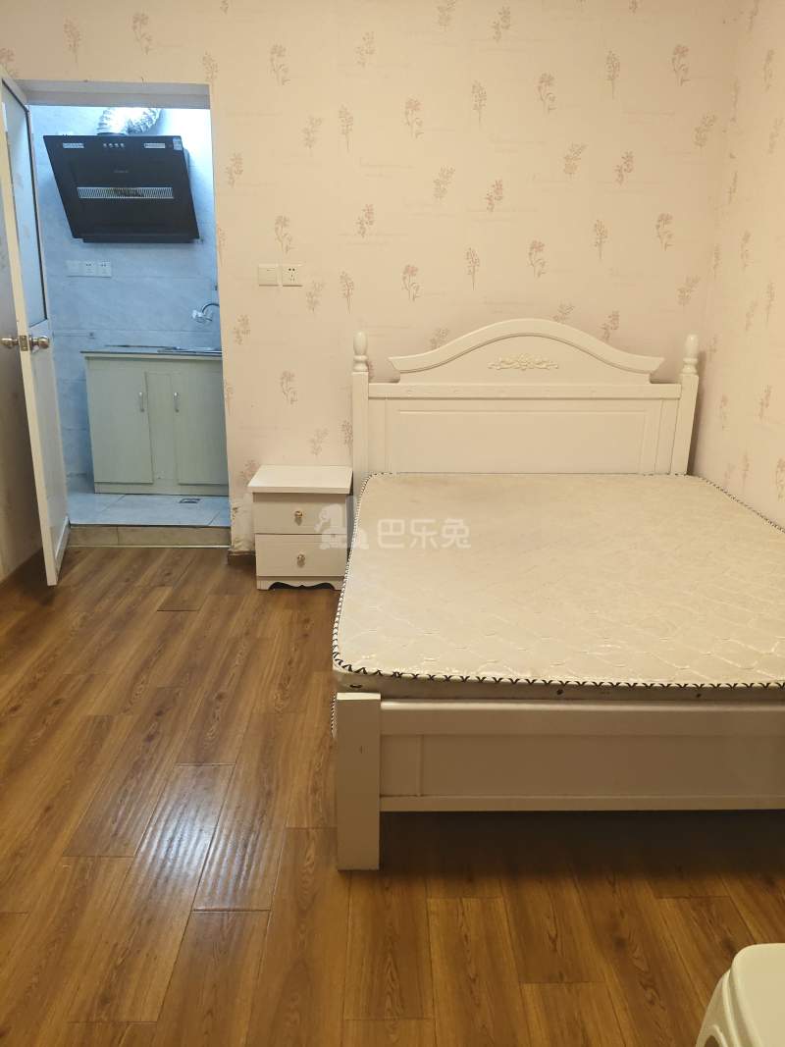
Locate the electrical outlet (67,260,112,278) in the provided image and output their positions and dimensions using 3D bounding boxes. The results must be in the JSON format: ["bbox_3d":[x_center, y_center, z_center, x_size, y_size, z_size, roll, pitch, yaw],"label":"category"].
[{"bbox_3d":[-1.736,-1.460,4.500,0.260,0.088,0.012,0,16,-1],"label":"electrical outlet"}]

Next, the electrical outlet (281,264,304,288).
[{"bbox_3d":[-0.430,-1.069,3.385,0.087,0.087,0.012,0,16,-1],"label":"electrical outlet"}]

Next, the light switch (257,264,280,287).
[{"bbox_3d":[-0.531,-1.069,3.383,0.087,0.087,0.012,0,16,-1],"label":"light switch"}]

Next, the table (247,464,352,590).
[{"bbox_3d":[-0.390,0.021,3.500,0.418,0.466,0.363,0,18,-1],"label":"table"}]

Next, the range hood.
[{"bbox_3d":[-1.428,-1.784,4.241,0.705,0.496,0.342,0,16,-1],"label":"range hood"}]

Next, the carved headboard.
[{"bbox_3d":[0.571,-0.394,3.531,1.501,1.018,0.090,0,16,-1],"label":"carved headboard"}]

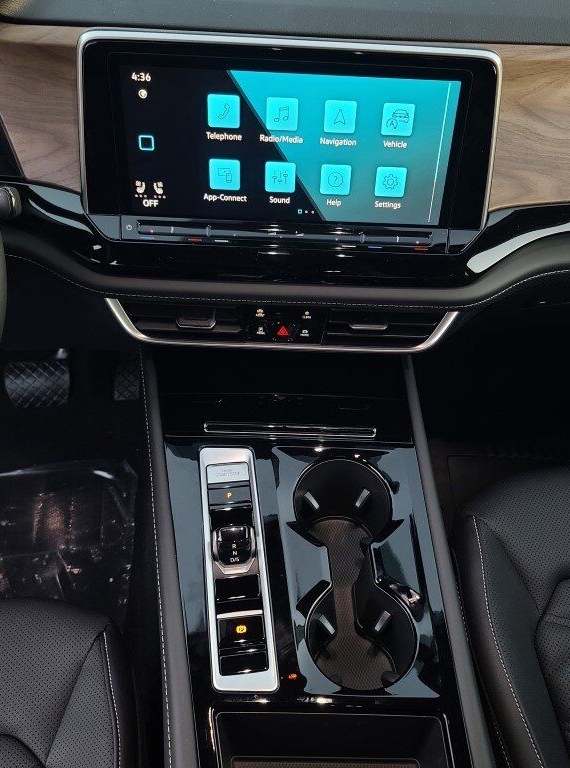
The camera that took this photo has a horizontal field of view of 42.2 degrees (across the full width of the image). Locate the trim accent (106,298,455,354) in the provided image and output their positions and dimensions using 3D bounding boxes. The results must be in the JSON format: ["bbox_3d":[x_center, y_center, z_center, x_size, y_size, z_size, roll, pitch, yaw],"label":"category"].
[{"bbox_3d":[-0.002,-0.055,0.692,0.335,0.050,0.030,3,45,0],"label":"trim accent"}]

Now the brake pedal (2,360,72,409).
[{"bbox_3d":[-0.378,0.001,1.125,0.100,0.067,0.035,3,13,0],"label":"brake pedal"}]

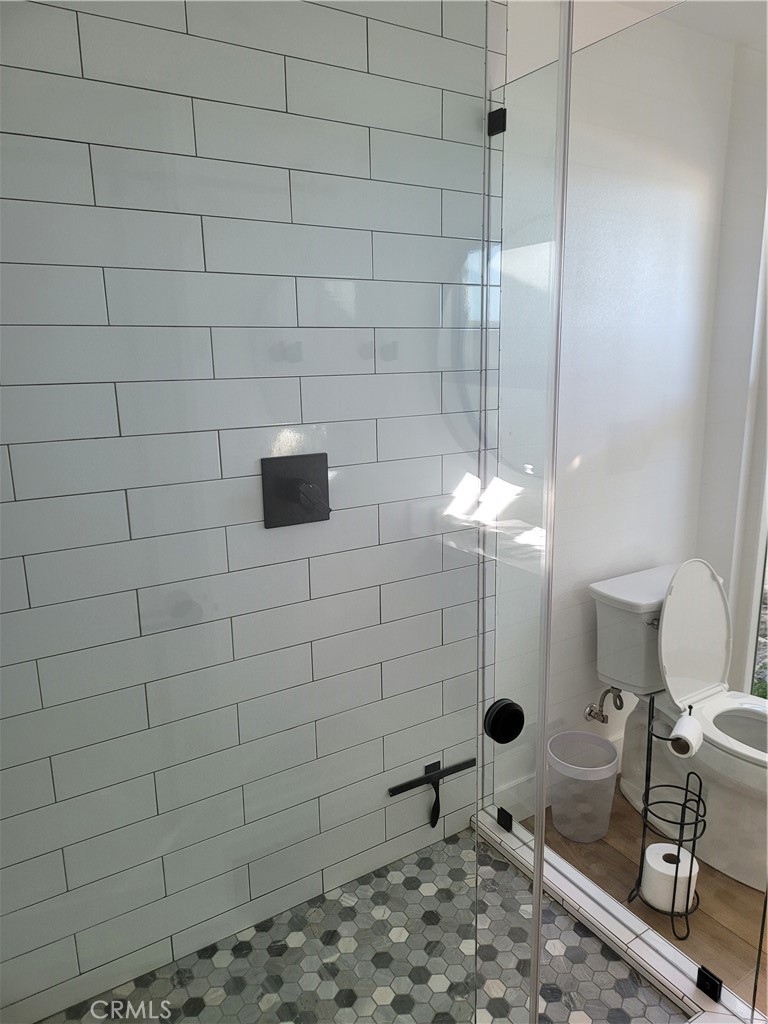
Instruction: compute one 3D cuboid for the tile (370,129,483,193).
[{"bbox_3d":[0.120,-0.806,1.777,0.361,0.101,0.010,-9,15,-32],"label":"tile"}]

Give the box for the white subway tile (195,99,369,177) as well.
[{"bbox_3d":[-0.202,-0.771,1.603,0.402,0.103,0.010,-9,15,-32],"label":"white subway tile"}]

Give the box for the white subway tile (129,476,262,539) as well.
[{"bbox_3d":[-0.345,-0.020,1.639,0.392,0.102,0.009,-9,15,-32],"label":"white subway tile"}]

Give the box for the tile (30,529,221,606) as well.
[{"bbox_3d":[-0.518,0.107,1.584,0.402,0.103,0.010,-9,15,-32],"label":"tile"}]

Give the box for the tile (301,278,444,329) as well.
[{"bbox_3d":[-0.025,-0.473,1.749,0.390,0.101,0.010,-9,15,-32],"label":"tile"}]

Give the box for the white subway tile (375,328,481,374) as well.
[{"bbox_3d":[0.129,-0.394,1.868,0.361,0.101,0.010,-9,15,-32],"label":"white subway tile"}]

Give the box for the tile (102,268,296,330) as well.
[{"bbox_3d":[-0.355,-0.427,1.544,0.392,0.102,0.009,-9,15,-32],"label":"tile"}]

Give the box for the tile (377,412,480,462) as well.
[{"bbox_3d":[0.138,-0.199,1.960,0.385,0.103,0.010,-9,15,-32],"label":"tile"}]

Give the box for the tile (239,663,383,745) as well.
[{"bbox_3d":[-0.169,0.460,1.861,0.392,0.102,0.009,-9,15,-32],"label":"tile"}]

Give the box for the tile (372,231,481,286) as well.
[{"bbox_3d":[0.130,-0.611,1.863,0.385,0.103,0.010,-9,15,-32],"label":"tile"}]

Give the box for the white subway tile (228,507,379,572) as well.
[{"bbox_3d":[-0.177,0.056,1.760,0.390,0.101,0.010,-9,15,-32],"label":"white subway tile"}]

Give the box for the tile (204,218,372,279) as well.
[{"bbox_3d":[-0.193,-0.552,1.622,0.390,0.101,0.010,-9,15,-32],"label":"tile"}]

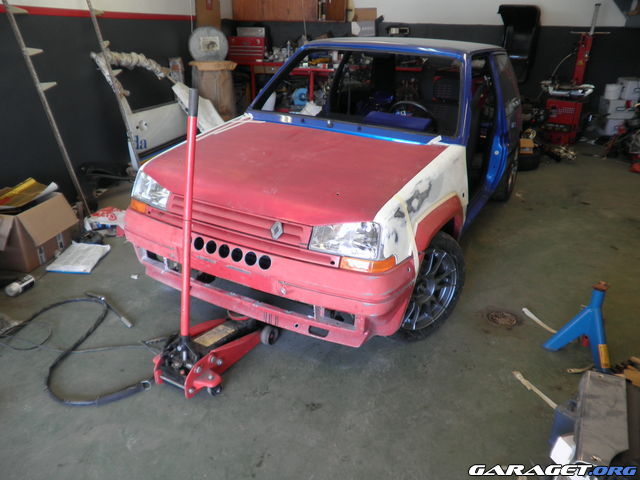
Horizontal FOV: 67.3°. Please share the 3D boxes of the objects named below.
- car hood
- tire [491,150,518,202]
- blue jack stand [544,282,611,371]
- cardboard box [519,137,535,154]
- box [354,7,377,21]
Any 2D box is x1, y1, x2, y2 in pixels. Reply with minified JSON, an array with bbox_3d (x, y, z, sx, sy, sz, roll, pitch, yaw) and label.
[{"bbox_3d":[-0.124,-0.414,2.452,1.290,0.130,1.004,14,36,26],"label":"car hood"},{"bbox_3d":[1.642,-0.614,4.351,0.200,0.580,0.580,14,27,26],"label":"tire"},{"bbox_3d":[1.332,0.379,2.357,0.290,0.385,0.250,22,31,38],"label":"blue jack stand"},{"bbox_3d":[2.325,-1.063,5.423,0.155,0.165,0.140,2,24,0],"label":"cardboard box"},{"bbox_3d":[0.672,-3.338,7.100,0.320,0.200,0.250,-1,24,-5],"label":"box"}]

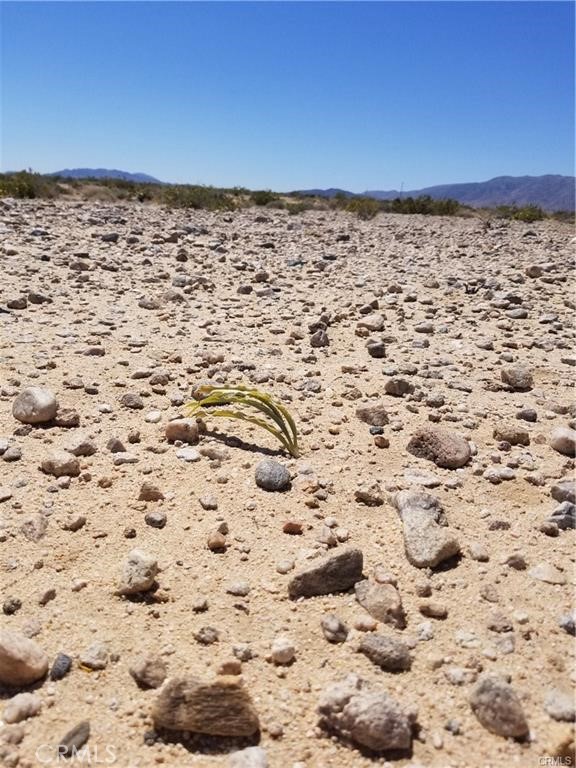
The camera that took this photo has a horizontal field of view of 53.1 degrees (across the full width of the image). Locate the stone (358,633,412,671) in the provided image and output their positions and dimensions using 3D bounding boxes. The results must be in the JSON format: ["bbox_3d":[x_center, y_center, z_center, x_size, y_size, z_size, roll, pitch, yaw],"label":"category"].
[{"bbox_3d":[0.112,0.307,0.658,0.059,0.025,0.038,9,19,21],"label":"stone"}]

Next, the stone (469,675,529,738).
[{"bbox_3d":[0.165,0.248,0.443,0.035,0.029,0.053,-2,18,-11],"label":"stone"}]

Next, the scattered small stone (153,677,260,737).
[{"bbox_3d":[-0.062,0.243,0.436,0.081,0.033,0.043,2,18,0],"label":"scattered small stone"}]

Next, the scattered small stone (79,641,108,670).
[{"bbox_3d":[-0.196,0.273,0.581,0.027,0.017,0.024,-4,19,-20],"label":"scattered small stone"}]

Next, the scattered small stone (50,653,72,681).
[{"bbox_3d":[-0.222,0.278,0.566,0.018,0.015,0.029,0,18,-7],"label":"scattered small stone"}]

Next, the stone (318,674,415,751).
[{"bbox_3d":[0.079,0.326,0.577,0.093,0.037,0.070,7,18,14],"label":"stone"}]

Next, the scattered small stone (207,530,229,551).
[{"bbox_3d":[-0.096,0.212,0.783,0.026,0.021,0.024,0,17,-7],"label":"scattered small stone"}]

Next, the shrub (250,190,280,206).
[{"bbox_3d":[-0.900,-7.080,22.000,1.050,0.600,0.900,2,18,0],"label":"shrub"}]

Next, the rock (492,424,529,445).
[{"bbox_3d":[0.374,0.085,0.965,0.058,0.030,0.043,2,18,0],"label":"rock"}]

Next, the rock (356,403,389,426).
[{"bbox_3d":[0.150,0.056,1.026,0.058,0.034,0.044,2,18,0],"label":"rock"}]

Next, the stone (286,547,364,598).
[{"bbox_3d":[0.051,0.254,0.772,0.102,0.056,0.051,-4,19,-17],"label":"stone"}]

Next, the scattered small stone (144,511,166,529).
[{"bbox_3d":[-0.190,0.195,0.828,0.030,0.020,0.026,-2,18,-13],"label":"scattered small stone"}]

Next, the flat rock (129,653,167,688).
[{"bbox_3d":[-0.150,0.310,0.620,0.037,0.026,0.030,5,18,10],"label":"flat rock"}]

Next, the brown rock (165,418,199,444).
[{"bbox_3d":[-0.228,0.100,1.240,0.069,0.044,0.055,2,18,0],"label":"brown rock"}]

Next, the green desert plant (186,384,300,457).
[{"bbox_3d":[-0.107,0.067,1.246,0.310,0.105,0.110,13,21,31],"label":"green desert plant"}]

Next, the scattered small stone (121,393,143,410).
[{"bbox_3d":[-0.346,0.039,1.284,0.050,0.032,0.040,-2,18,-15],"label":"scattered small stone"}]

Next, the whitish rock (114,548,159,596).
[{"bbox_3d":[-0.181,0.226,0.693,0.049,0.043,0.043,-2,18,-15],"label":"whitish rock"}]

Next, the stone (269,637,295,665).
[{"bbox_3d":[-0.005,0.229,0.497,0.021,0.020,0.019,2,18,0],"label":"stone"}]

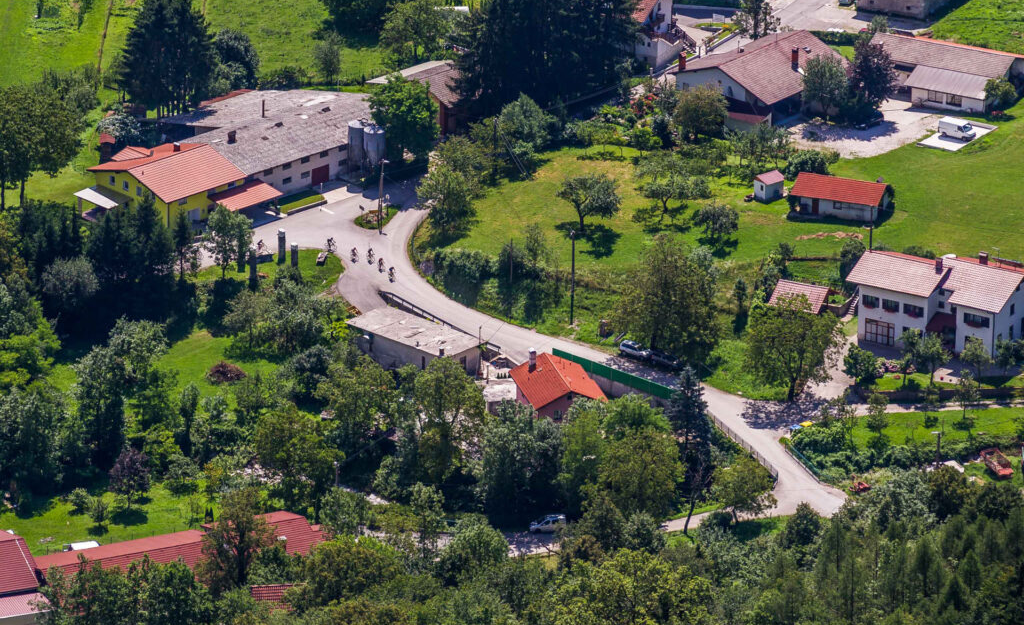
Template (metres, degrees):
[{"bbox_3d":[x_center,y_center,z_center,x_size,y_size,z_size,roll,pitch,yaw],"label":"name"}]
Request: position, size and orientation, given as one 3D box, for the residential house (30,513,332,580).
[{"bbox_3d":[-36.255,27.106,611.698,28.978,6.300,14.934,-10,25,-22],"label":"residential house"}]

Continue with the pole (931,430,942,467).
[{"bbox_3d":[47.158,15.183,631.596,1.050,4.460,0.300,0,23,0],"label":"pole"}]

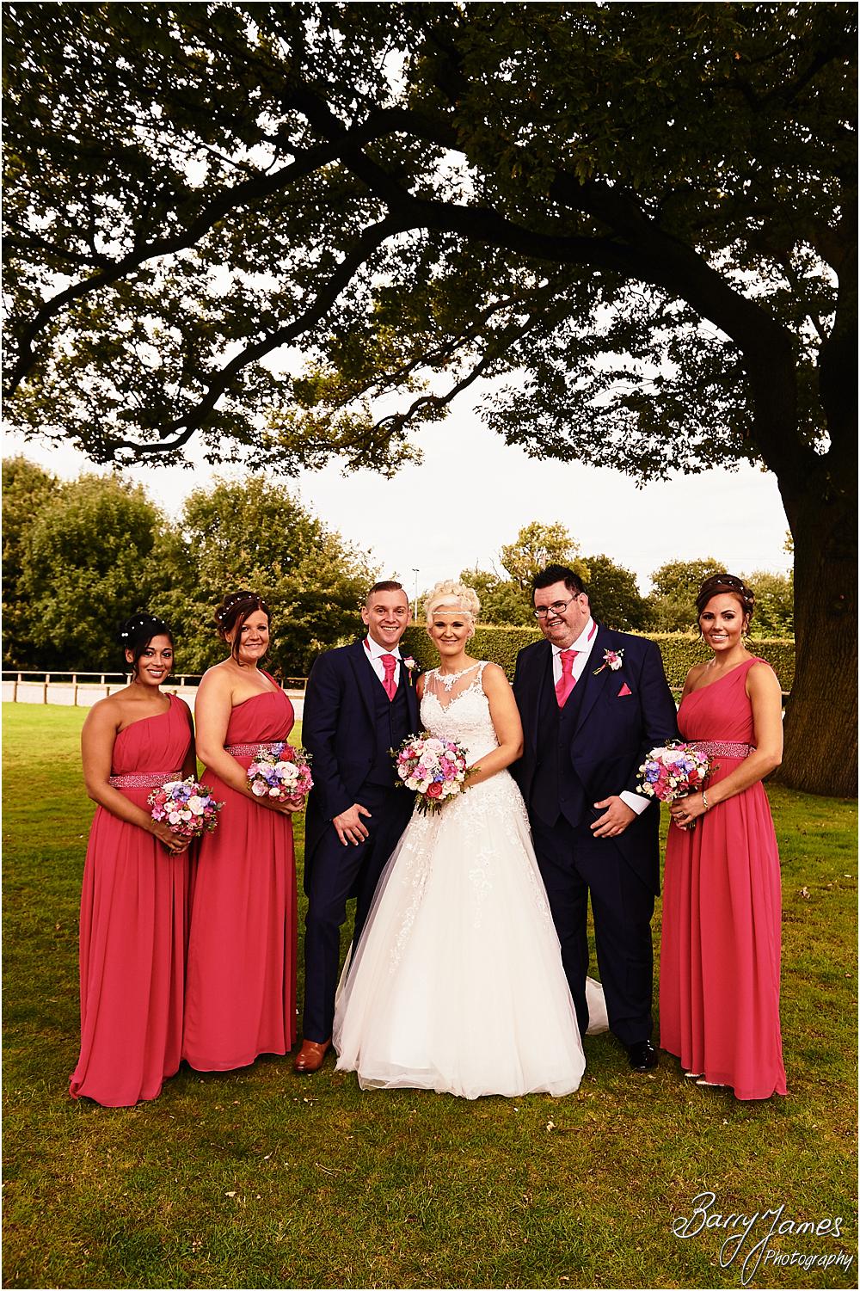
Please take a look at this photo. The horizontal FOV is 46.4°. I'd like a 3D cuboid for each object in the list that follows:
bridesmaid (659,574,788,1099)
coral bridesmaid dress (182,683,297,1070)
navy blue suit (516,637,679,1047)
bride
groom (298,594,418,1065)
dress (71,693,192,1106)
[{"bbox_3d":[1.025,0.630,3.500,0.440,1.760,0.420,-1,-1,38],"label":"bridesmaid"},{"bbox_3d":[-0.711,0.829,3.758,0.430,1.400,0.440,2,-1,-37],"label":"coral bridesmaid dress"},{"bbox_3d":[0.600,0.685,3.670,0.610,1.520,0.420,0,-1,23],"label":"navy blue suit"},{"bbox_3d":[0.177,0.655,3.830,1.000,1.780,0.900,1,-1,12],"label":"bride"},{"bbox_3d":[-0.214,0.648,3.770,0.580,1.780,0.450,1,-1,-22],"label":"groom"},{"bbox_3d":[-1.020,0.835,3.430,0.420,1.350,0.420,1,-1,-34],"label":"dress"}]

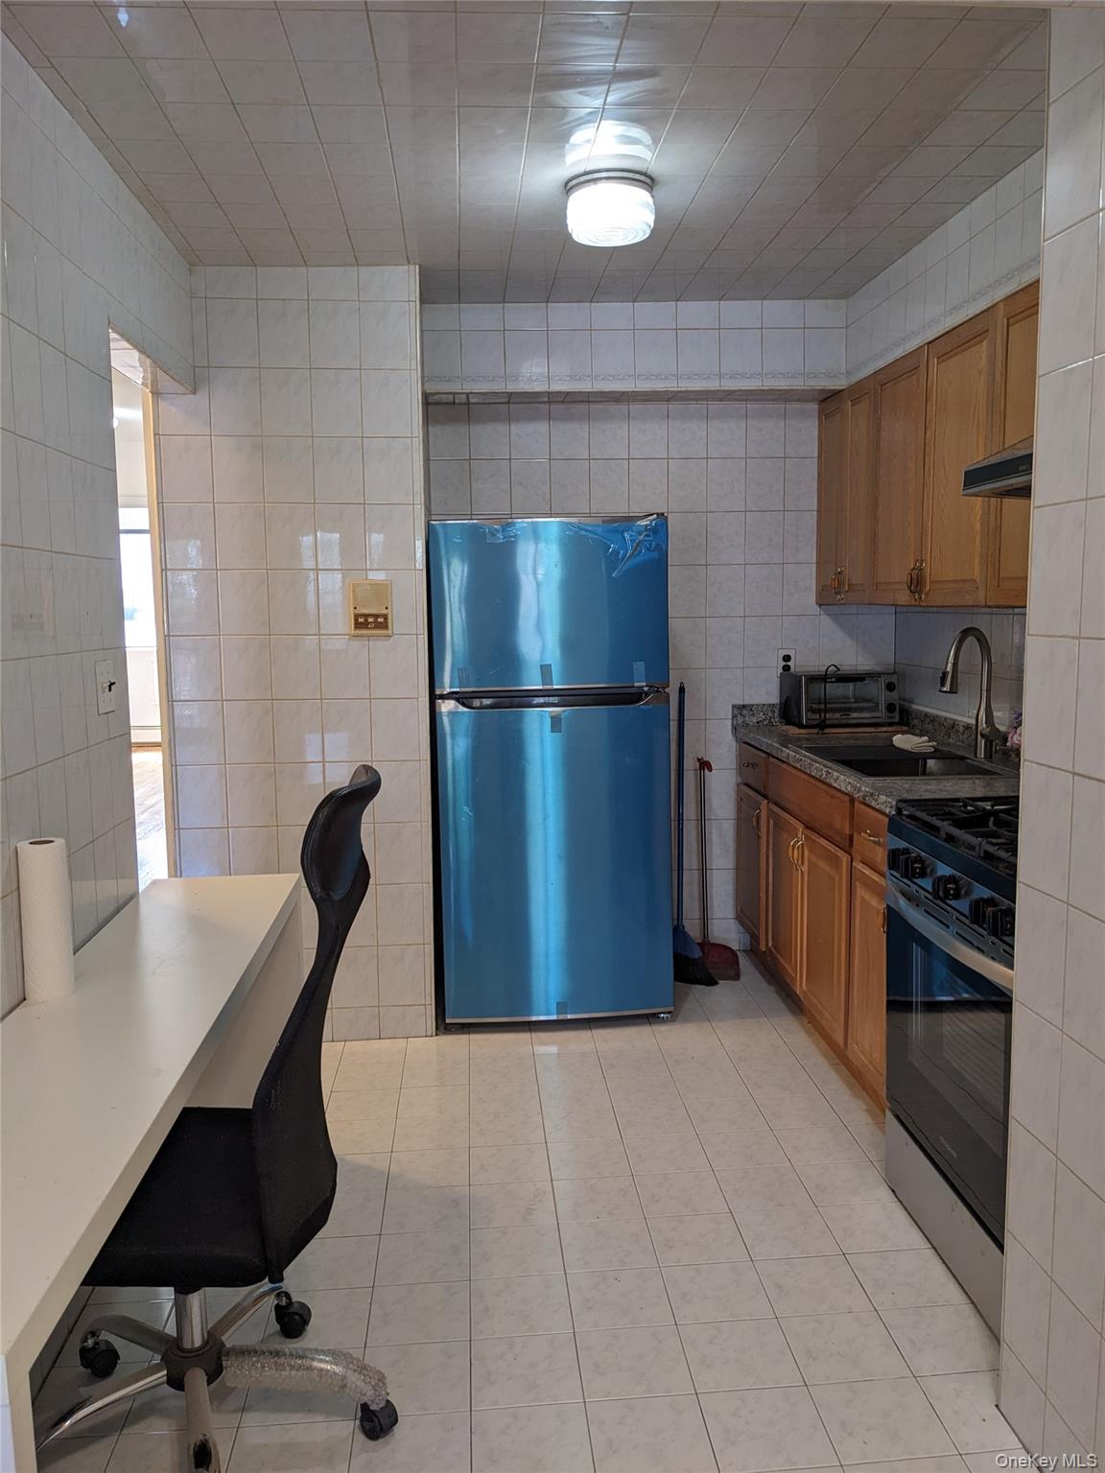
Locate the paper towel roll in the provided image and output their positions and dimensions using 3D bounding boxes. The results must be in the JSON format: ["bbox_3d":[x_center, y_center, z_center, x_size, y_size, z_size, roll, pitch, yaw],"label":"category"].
[{"bbox_3d":[-0.898,0.323,2.046,0.084,0.276,0.084,-1,7,-4],"label":"paper towel roll"}]

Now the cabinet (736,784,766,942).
[{"bbox_3d":[1.062,0.482,4.361,0.632,0.554,0.480,-1,7,-4],"label":"cabinet"}]

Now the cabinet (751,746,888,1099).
[{"bbox_3d":[1.127,0.543,3.490,0.635,0.845,1.313,-1,7,-4],"label":"cabinet"}]

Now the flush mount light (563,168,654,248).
[{"bbox_3d":[0.141,-1.303,2.858,0.220,0.125,0.220,-2,7,-4],"label":"flush mount light"}]

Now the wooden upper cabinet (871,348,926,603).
[{"bbox_3d":[1.223,-0.789,3.577,0.315,0.750,0.420,-2,7,-4],"label":"wooden upper cabinet"}]

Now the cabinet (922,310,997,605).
[{"bbox_3d":[1.254,-0.738,3.159,0.315,0.750,0.425,-2,7,-4],"label":"cabinet"}]

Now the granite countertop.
[{"bbox_3d":[1.081,0.036,3.631,0.635,0.135,1.700,-2,7,-4],"label":"granite countertop"}]

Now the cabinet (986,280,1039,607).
[{"bbox_3d":[1.281,-0.695,2.803,0.315,0.750,0.295,-2,7,-4],"label":"cabinet"}]

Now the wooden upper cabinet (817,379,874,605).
[{"bbox_3d":[1.204,-0.864,4.143,0.328,0.764,0.611,-1,7,-4],"label":"wooden upper cabinet"}]

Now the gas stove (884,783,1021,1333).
[{"bbox_3d":[1.148,0.658,2.432,0.685,0.930,0.755,-2,7,-4],"label":"gas stove"}]

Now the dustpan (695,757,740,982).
[{"bbox_3d":[0.579,0.491,4.377,0.230,0.809,0.312,-1,7,-4],"label":"dustpan"}]

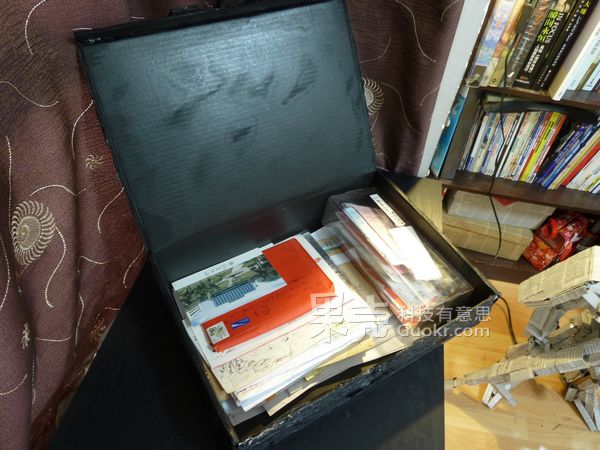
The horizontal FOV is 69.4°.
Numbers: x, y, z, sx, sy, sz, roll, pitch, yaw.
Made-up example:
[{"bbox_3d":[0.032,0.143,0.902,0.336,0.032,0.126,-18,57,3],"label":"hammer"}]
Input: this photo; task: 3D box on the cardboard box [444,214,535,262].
[{"bbox_3d":[0.747,-0.002,1.813,0.355,0.124,0.215,13,39,8],"label":"cardboard box"}]

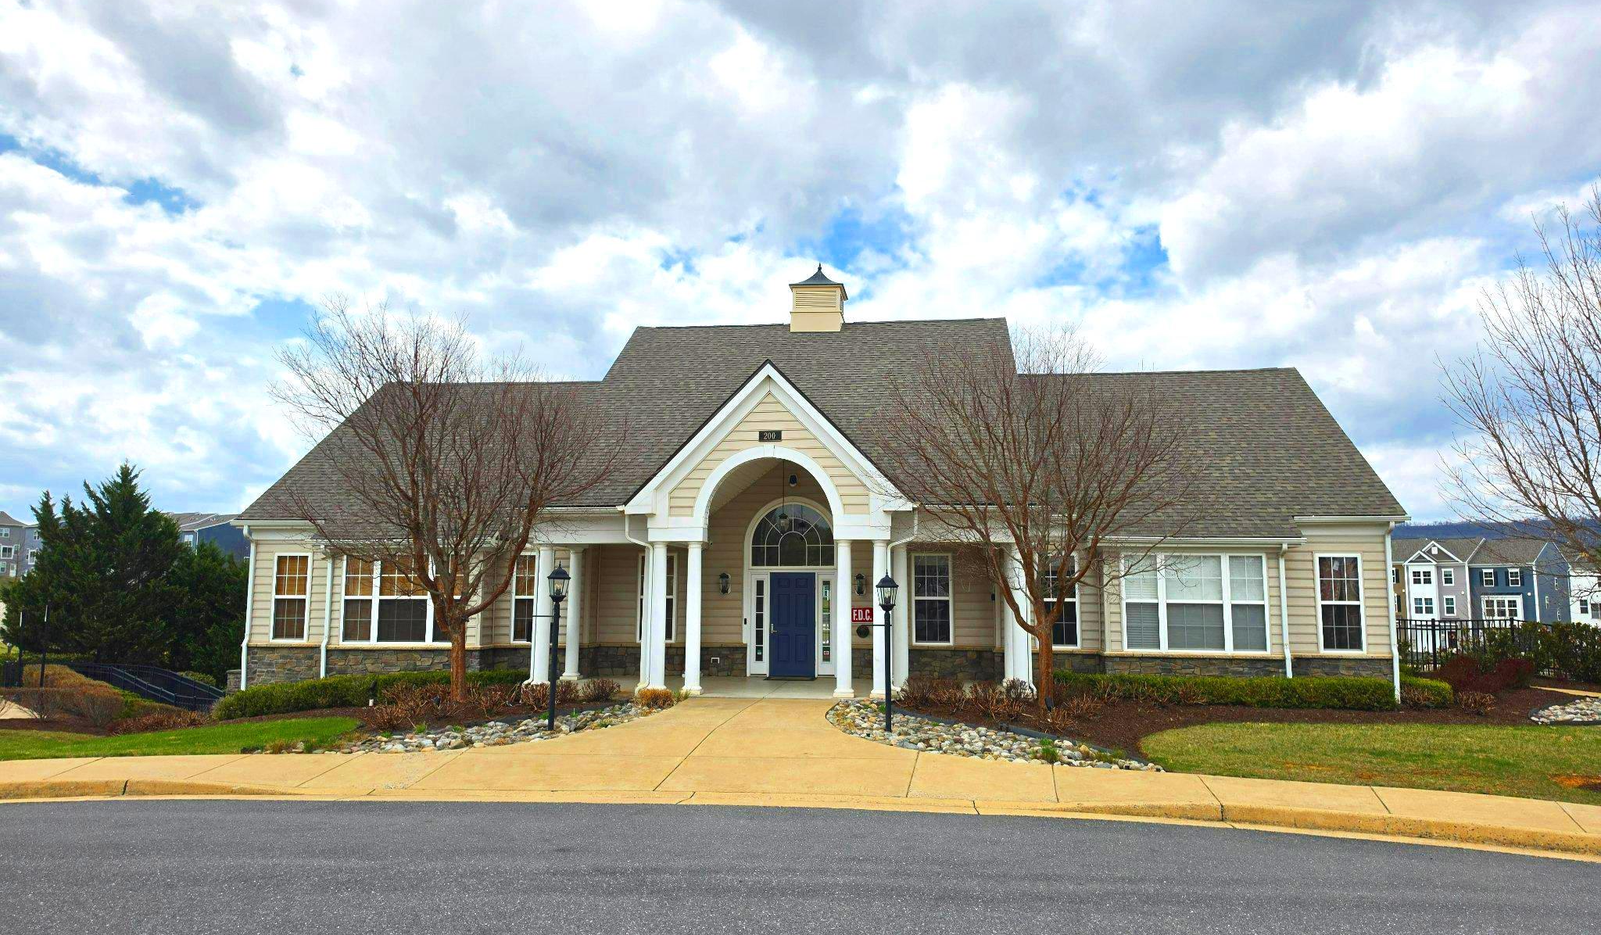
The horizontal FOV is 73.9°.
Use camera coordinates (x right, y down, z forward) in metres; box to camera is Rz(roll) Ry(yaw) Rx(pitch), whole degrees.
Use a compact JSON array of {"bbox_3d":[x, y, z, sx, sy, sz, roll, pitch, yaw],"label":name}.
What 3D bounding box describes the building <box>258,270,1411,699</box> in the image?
[{"bbox_3d":[0.329,-0.300,25.423,21.800,10.070,14.847,-1,-6,7],"label":"building"}]

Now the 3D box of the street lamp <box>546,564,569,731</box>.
[{"bbox_3d":[-3.268,2.393,14.219,0.290,2.219,0.290,-1,-6,7],"label":"street lamp"}]

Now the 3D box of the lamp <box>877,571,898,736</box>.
[{"bbox_3d":[1.127,2.366,13.689,0.290,2.034,0.290,-1,-6,7],"label":"lamp"}]

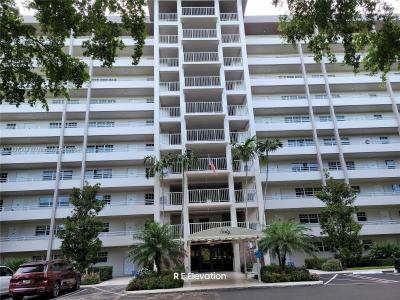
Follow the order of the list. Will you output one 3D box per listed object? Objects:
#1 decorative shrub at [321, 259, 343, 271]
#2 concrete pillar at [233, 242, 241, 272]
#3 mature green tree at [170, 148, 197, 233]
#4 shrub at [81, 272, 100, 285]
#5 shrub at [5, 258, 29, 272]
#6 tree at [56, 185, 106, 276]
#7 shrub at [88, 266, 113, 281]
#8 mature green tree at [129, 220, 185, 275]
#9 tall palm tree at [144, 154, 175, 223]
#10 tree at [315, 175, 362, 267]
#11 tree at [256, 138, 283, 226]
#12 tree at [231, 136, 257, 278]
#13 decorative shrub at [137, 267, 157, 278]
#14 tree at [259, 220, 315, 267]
[{"bbox_3d":[10.265,8.870,23.478,1.700,0.900,1.500,-2,-17,-3],"label":"decorative shrub"},{"bbox_3d":[2.800,8.187,23.029,0.550,2.250,0.550,-2,-19,-3],"label":"concrete pillar"},{"bbox_3d":[-1.045,4.083,20.253,2.100,8.550,2.100,-2,-19,-3],"label":"mature green tree"},{"bbox_3d":[-8.063,9.350,22.135,1.550,0.850,1.300,-2,-17,-3],"label":"shrub"},{"bbox_3d":[-12.502,8.288,20.401,1.600,1.750,1.500,-2,-19,-3],"label":"shrub"},{"bbox_3d":[-9.550,6.527,24.194,3.900,7.600,3.700,-2,-17,-3],"label":"tree"},{"bbox_3d":[-8.083,9.975,24.455,2.000,1.050,1.700,-2,-17,-3],"label":"shrub"},{"bbox_3d":[-2.787,6.636,19.552,3.600,4.000,3.500,-2,-17,-3],"label":"mature green tree"},{"bbox_3d":[-2.666,4.249,20.123,2.100,8.300,2.100,-2,-19,-3],"label":"tall palm tree"},{"bbox_3d":[11.847,5.936,25.736,3.900,7.700,3.700,-2,-17,-3],"label":"tree"},{"bbox_3d":[5.753,4.117,23.357,2.400,10.300,2.300,-2,-17,-3],"label":"tree"},{"bbox_3d":[3.175,3.510,20.641,2.100,9.500,2.100,-2,-19,-3],"label":"tree"},{"bbox_3d":[-2.953,6.896,16.545,1.150,0.900,1.100,-2,-19,-3],"label":"decorative shrub"},{"bbox_3d":[5.060,5.741,17.623,3.100,3.150,3.000,-2,-19,-3],"label":"tree"}]

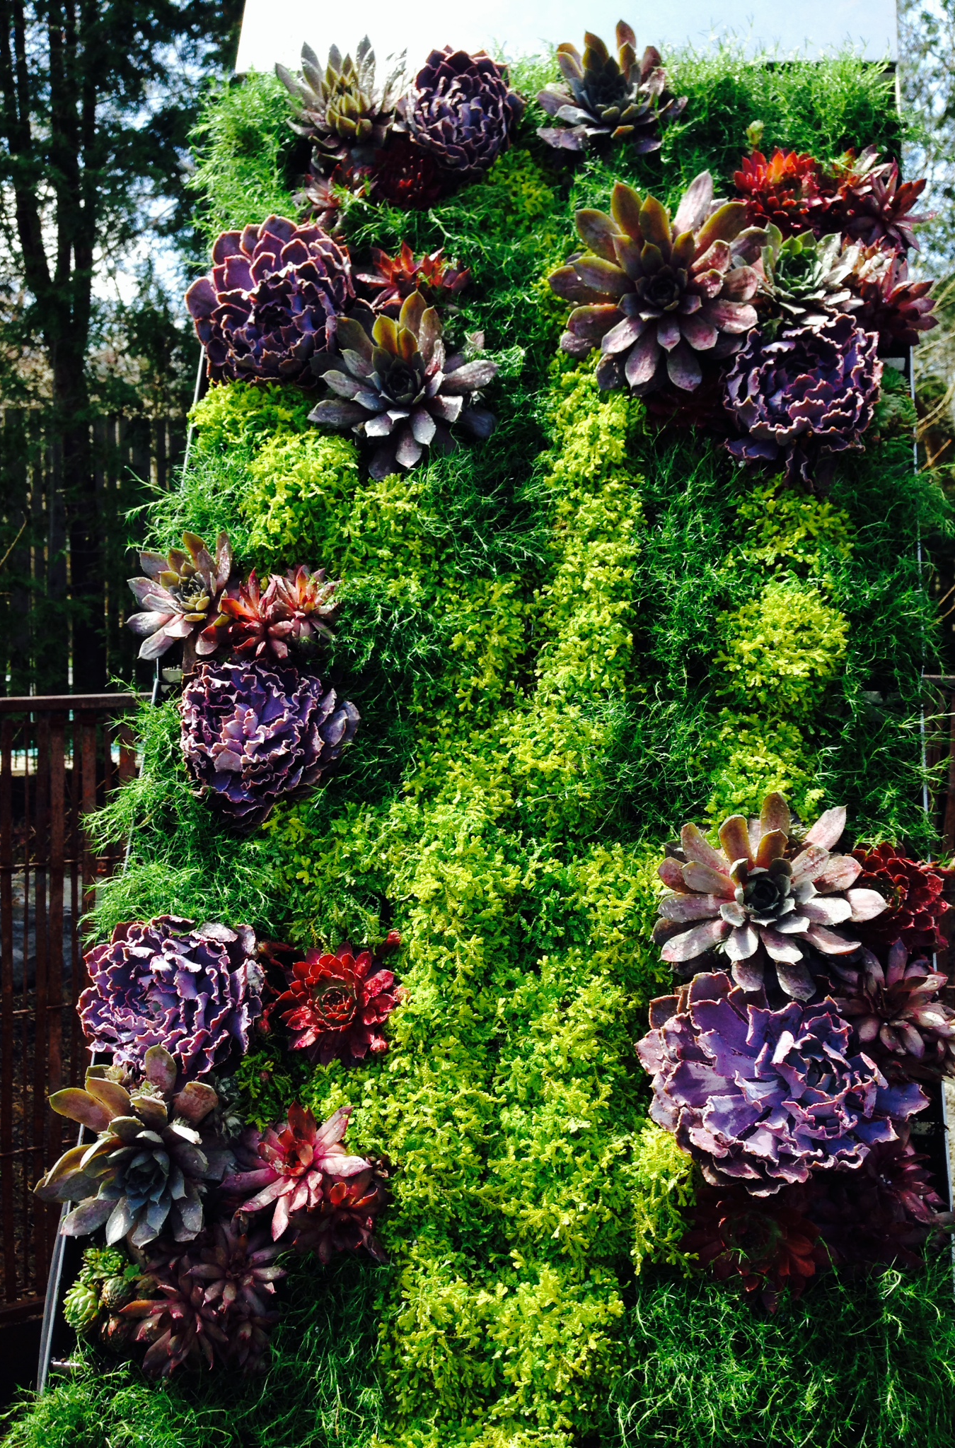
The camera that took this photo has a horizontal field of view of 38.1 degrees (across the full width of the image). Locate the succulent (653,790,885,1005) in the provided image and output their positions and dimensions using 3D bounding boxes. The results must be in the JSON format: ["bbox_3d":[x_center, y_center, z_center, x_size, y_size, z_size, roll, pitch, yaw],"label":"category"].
[{"bbox_3d":[0.209,0.124,0.991,0.165,0.165,0.074,1,-19,7],"label":"succulent"}]

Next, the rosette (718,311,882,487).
[{"bbox_3d":[0.265,-0.263,1.124,0.133,0.133,0.073,1,-19,7],"label":"rosette"}]

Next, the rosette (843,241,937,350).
[{"bbox_3d":[0.344,-0.361,1.163,0.088,0.088,0.048,1,-19,7],"label":"rosette"}]

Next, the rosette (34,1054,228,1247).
[{"bbox_3d":[-0.239,0.295,0.959,0.131,0.131,0.066,2,-19,6],"label":"rosette"}]

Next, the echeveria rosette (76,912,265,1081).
[{"bbox_3d":[-0.221,0.198,0.993,0.125,0.125,0.062,2,-19,6],"label":"echeveria rosette"}]

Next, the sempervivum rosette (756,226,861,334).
[{"bbox_3d":[0.282,-0.379,1.177,0.097,0.097,0.048,1,-19,7],"label":"sempervivum rosette"}]

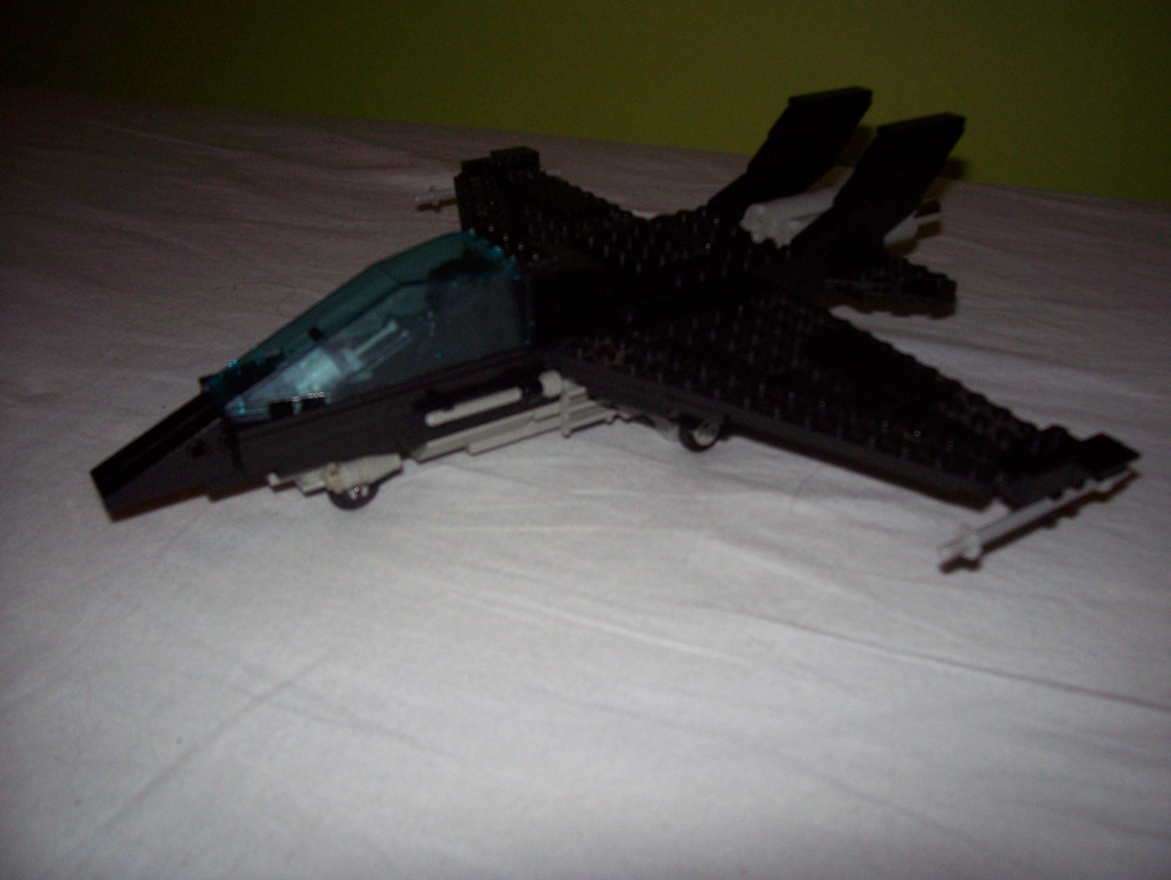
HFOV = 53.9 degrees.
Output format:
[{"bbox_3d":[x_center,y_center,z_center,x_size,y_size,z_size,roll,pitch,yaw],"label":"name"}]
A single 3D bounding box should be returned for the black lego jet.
[{"bbox_3d":[-0.007,-0.038,0.330,0.262,0.082,0.273,-19,37,-27],"label":"black lego jet"}]

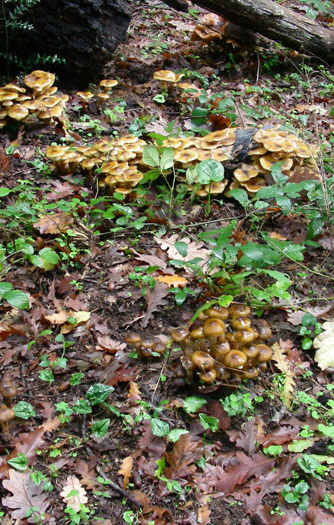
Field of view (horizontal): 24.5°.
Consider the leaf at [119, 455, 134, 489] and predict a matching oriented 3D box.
[{"bbox_3d":[-0.068,0.351,1.294,0.026,0.013,0.062,3,42,3],"label":"leaf"}]

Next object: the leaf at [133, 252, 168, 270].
[{"bbox_3d":[-0.038,-0.003,1.760,0.094,0.019,0.043,26,48,26],"label":"leaf"}]

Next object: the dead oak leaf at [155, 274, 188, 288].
[{"bbox_3d":[0.010,0.042,1.687,0.070,0.017,0.041,4,49,3],"label":"dead oak leaf"}]

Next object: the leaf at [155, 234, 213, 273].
[{"bbox_3d":[0.040,-0.032,1.837,0.165,0.030,0.098,32,59,20],"label":"leaf"}]

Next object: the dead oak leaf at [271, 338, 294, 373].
[{"bbox_3d":[0.227,0.183,1.514,0.036,0.016,0.080,-11,46,-11],"label":"dead oak leaf"}]

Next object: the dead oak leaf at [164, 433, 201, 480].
[{"bbox_3d":[0.025,0.303,1.229,0.055,0.030,0.085,10,44,8],"label":"dead oak leaf"}]

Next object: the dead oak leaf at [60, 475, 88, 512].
[{"bbox_3d":[-0.140,0.344,1.157,0.040,0.015,0.074,-4,29,-10],"label":"dead oak leaf"}]

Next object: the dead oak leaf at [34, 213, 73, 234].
[{"bbox_3d":[-0.276,-0.095,1.869,0.096,0.021,0.062,-16,44,-17],"label":"dead oak leaf"}]

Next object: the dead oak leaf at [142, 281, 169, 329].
[{"bbox_3d":[-0.026,0.088,1.634,0.051,0.021,0.127,15,51,13],"label":"dead oak leaf"}]

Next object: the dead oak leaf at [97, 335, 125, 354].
[{"bbox_3d":[-0.113,0.164,1.534,0.063,0.024,0.041,19,48,18],"label":"dead oak leaf"}]

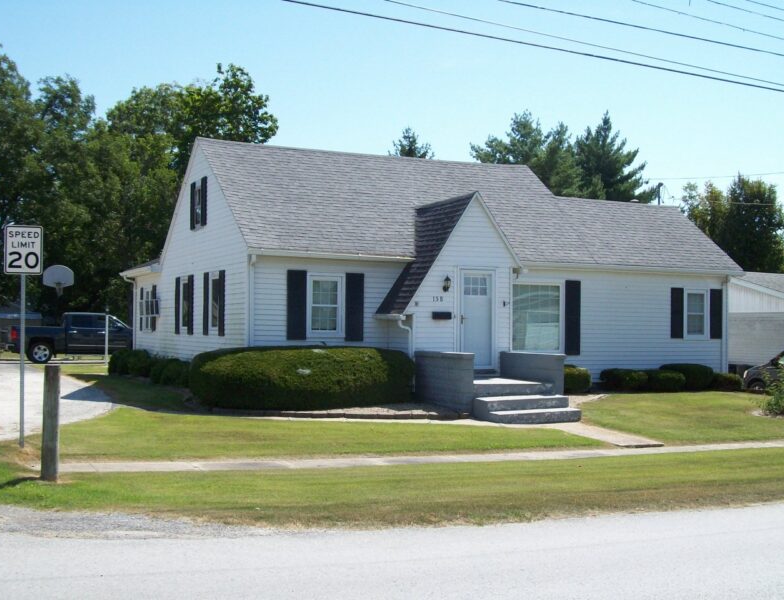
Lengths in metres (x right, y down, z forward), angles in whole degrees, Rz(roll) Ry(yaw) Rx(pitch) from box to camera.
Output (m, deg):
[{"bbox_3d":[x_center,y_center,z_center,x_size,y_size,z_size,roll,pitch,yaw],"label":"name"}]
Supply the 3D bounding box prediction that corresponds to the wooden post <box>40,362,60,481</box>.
[{"bbox_3d":[-3.502,1.258,10.674,0.165,1.194,0.165,1,-2,-26],"label":"wooden post"}]

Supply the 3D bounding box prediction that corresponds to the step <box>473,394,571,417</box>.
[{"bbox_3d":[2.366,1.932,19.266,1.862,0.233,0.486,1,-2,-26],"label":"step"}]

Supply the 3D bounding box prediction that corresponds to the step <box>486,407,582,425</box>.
[{"bbox_3d":[2.578,2.103,18.757,1.892,0.187,0.526,1,-2,-26],"label":"step"}]

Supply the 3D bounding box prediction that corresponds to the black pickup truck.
[{"bbox_3d":[-11.594,1.464,39.679,5.840,1.880,2.030,1,-2,-26],"label":"black pickup truck"}]

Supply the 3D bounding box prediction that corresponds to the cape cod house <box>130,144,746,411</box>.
[{"bbox_3d":[0.543,-0.675,27.515,12.852,5.951,12.448,1,-2,-26],"label":"cape cod house"}]

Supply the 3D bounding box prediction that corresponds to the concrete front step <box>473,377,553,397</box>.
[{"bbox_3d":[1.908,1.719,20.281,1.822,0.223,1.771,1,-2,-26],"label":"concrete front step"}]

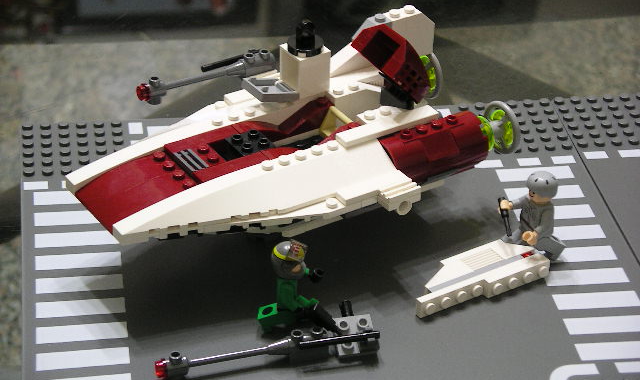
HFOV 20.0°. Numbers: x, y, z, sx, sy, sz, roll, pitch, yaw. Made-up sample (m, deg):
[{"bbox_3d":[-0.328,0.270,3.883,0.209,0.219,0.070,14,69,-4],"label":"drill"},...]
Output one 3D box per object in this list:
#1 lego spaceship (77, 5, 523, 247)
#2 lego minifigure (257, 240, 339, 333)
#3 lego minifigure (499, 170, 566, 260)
[{"bbox_3d":[-0.012,-0.028,0.769,0.196,0.069,0.114,-18,39,-29],"label":"lego spaceship"},{"bbox_3d":[-0.009,0.038,0.712,0.031,0.033,0.020,0,33,-5],"label":"lego minifigure"},{"bbox_3d":[0.089,0.011,0.761,0.024,0.033,0.019,-24,42,-34],"label":"lego minifigure"}]

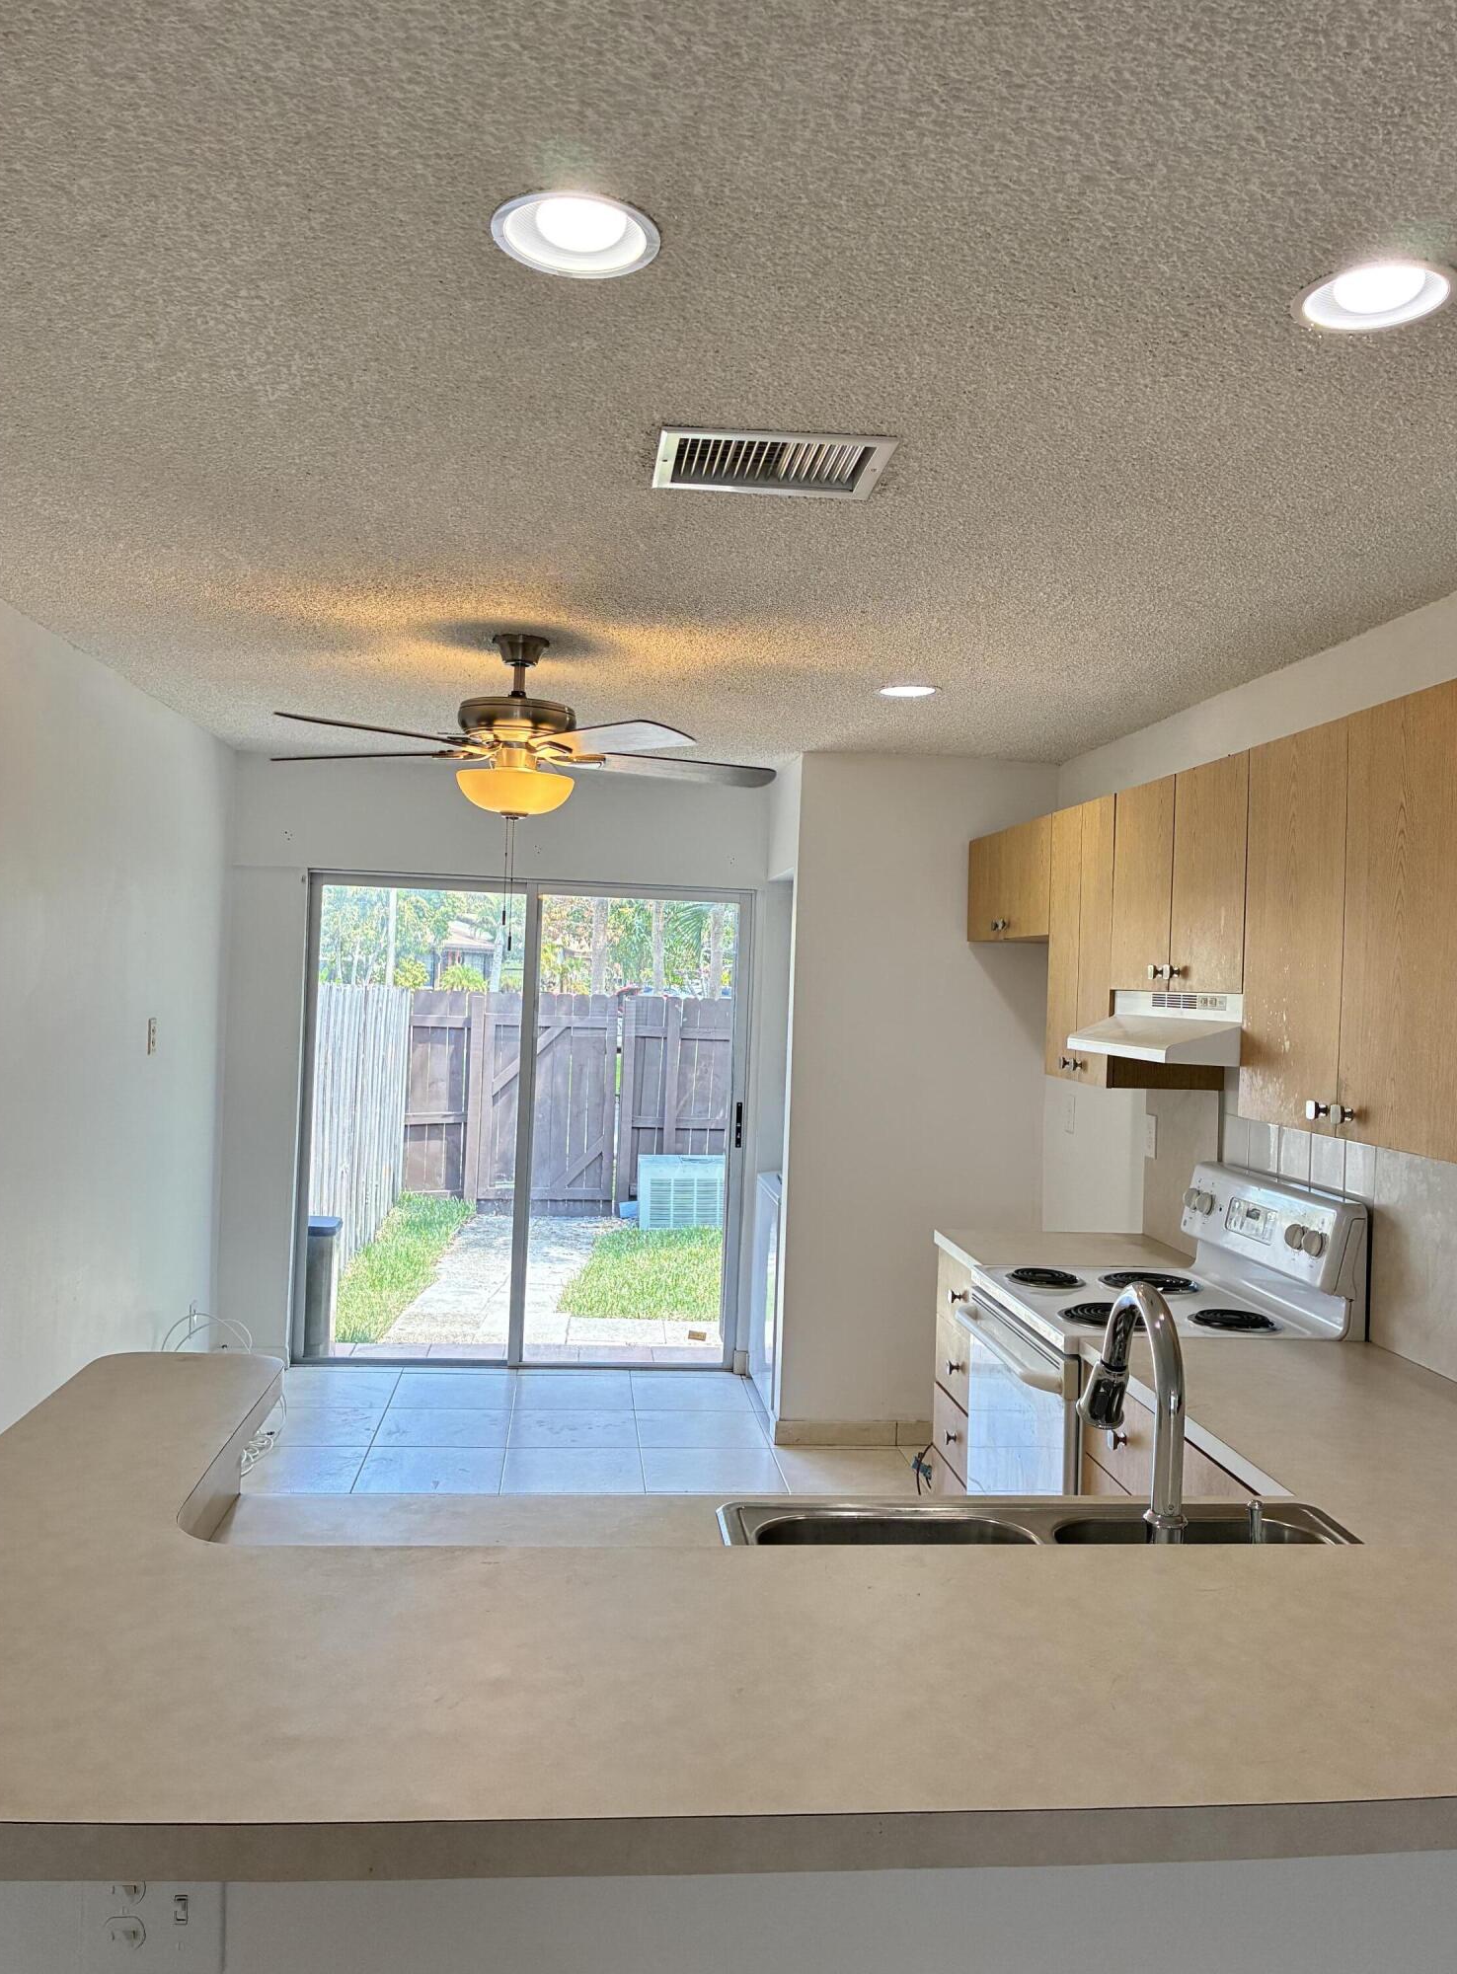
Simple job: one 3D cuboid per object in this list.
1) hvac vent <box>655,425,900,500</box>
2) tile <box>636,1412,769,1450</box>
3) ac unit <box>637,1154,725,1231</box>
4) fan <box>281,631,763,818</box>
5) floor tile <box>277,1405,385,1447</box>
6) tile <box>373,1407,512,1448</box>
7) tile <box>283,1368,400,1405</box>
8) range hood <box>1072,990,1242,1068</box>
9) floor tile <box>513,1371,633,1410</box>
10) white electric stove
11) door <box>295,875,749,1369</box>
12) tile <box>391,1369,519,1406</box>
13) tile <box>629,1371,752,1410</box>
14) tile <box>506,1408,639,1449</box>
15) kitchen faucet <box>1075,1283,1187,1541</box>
[{"bbox_3d":[0.068,-0.826,2.327,0.357,0.020,0.287,2,0,-6],"label":"hvac vent"},{"bbox_3d":[-0.099,1.607,5.370,0.455,0.010,0.452,2,0,-6],"label":"tile"},{"bbox_3d":[-0.257,1.552,11.002,0.780,0.543,0.680,2,0,-6],"label":"ac unit"},{"bbox_3d":[-0.504,-0.624,3.543,1.300,0.442,1.280,2,0,-6],"label":"fan"},{"bbox_3d":[-1.463,1.560,5.236,0.457,0.010,0.457,2,0,-6],"label":"floor tile"},{"bbox_3d":[-1.008,1.573,5.278,0.455,0.010,0.452,2,0,-6],"label":"tile"},{"bbox_3d":[-1.509,1.552,5.689,0.455,0.010,0.460,2,0,-6],"label":"tile"},{"bbox_3d":[1.119,0.091,3.452,0.452,0.152,0.754,2,0,-6],"label":"range hood"},{"bbox_3d":[-0.600,1.587,5.782,0.455,0.010,0.460,2,0,-6],"label":"floor tile"},{"bbox_3d":[0.957,1.048,3.493,0.705,1.200,0.757,2,0,-6],"label":"white electric stove"},{"bbox_3d":[-0.829,0.567,6.122,1.811,2.006,0.114,2,0,-6],"label":"door"},{"bbox_3d":[-1.056,1.570,5.750,0.457,0.010,0.457,2,0,-6],"label":"tile"},{"bbox_3d":[-0.147,1.602,5.843,0.457,0.010,0.457,2,0,-6],"label":"tile"},{"bbox_3d":[-0.554,1.591,5.328,0.457,0.010,0.457,2,0,-6],"label":"tile"},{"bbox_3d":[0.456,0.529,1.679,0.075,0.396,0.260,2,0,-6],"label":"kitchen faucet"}]

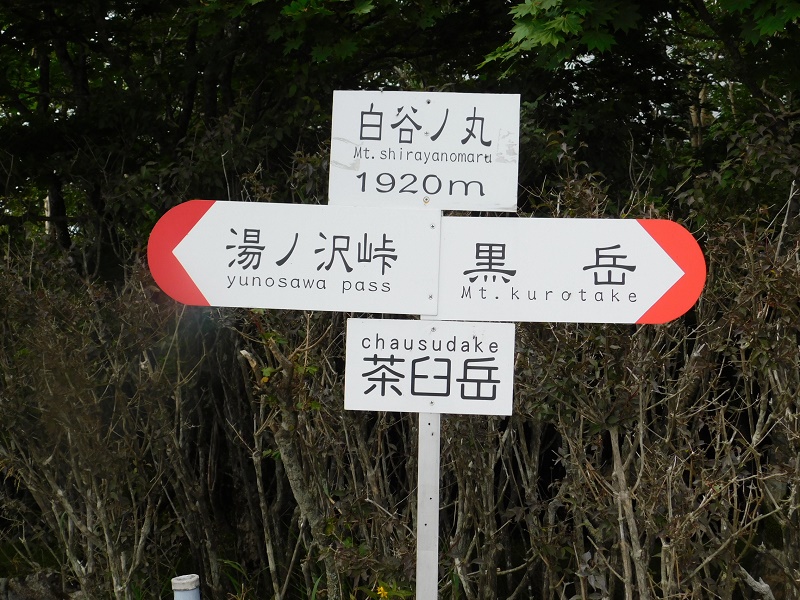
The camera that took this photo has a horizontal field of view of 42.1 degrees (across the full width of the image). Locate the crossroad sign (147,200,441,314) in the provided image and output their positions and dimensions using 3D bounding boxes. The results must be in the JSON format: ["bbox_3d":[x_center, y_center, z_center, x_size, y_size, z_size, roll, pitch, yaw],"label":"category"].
[{"bbox_3d":[-0.223,-0.091,2.188,0.614,0.223,0.015,2,0,2],"label":"crossroad sign"}]

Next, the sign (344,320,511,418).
[{"bbox_3d":[0.062,0.139,2.178,0.352,0.195,0.015,2,0,2],"label":"sign"}]

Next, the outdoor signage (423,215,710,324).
[{"bbox_3d":[0.343,-0.062,2.168,0.592,0.218,0.015,1,0,2],"label":"outdoor signage"}]

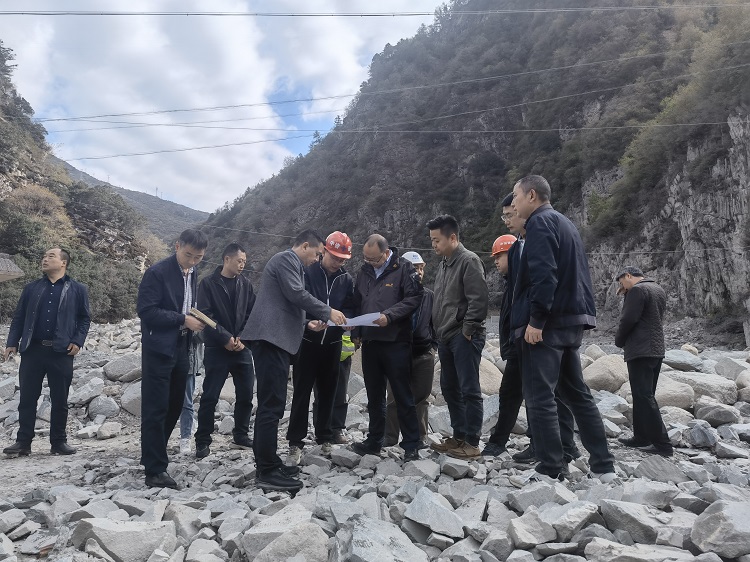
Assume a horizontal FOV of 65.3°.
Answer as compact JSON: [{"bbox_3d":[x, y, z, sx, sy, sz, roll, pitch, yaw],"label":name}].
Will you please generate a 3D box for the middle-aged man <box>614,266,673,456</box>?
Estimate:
[{"bbox_3d":[2.427,0.701,5.287,0.480,1.680,0.400,6,-9,-41],"label":"middle-aged man"}]

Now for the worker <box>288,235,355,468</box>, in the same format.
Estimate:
[{"bbox_3d":[-0.409,0.477,4.385,0.550,1.710,0.450,3,-7,-20],"label":"worker"}]

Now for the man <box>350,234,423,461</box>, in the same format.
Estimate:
[{"bbox_3d":[0.080,0.481,4.443,0.560,1.680,0.460,-3,-8,27],"label":"man"}]

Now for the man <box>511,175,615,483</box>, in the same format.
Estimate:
[{"bbox_3d":[1.096,0.243,3.418,0.520,1.770,0.540,-6,-9,41],"label":"man"}]

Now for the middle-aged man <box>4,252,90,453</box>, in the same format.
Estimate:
[{"bbox_3d":[-2.745,0.571,4.901,0.660,1.710,0.400,2,-7,-17],"label":"middle-aged man"}]

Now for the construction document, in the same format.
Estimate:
[{"bbox_3d":[-0.155,0.270,4.050,0.400,0.080,0.280,0,-7,0],"label":"construction document"}]

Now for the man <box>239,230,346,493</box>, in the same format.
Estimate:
[{"bbox_3d":[-0.528,0.488,3.789,0.640,1.660,0.500,2,-7,-16],"label":"man"}]

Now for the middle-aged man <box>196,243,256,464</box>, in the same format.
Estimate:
[{"bbox_3d":[-1.203,0.530,4.737,0.520,1.710,0.380,5,-8,-37],"label":"middle-aged man"}]

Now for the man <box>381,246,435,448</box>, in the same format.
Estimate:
[{"bbox_3d":[0.314,0.574,5.175,0.520,1.710,0.400,3,-8,-27],"label":"man"}]

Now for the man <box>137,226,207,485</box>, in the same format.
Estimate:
[{"bbox_3d":[-1.351,0.487,3.901,0.400,1.690,0.480,-1,-7,6],"label":"man"}]

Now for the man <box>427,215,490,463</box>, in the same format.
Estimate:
[{"bbox_3d":[0.609,0.380,4.214,0.420,1.740,0.480,3,-7,-24],"label":"man"}]

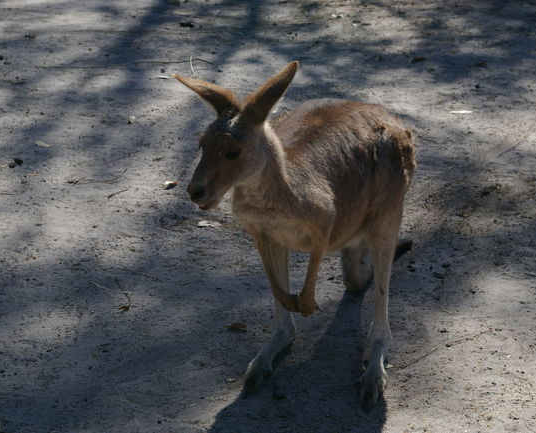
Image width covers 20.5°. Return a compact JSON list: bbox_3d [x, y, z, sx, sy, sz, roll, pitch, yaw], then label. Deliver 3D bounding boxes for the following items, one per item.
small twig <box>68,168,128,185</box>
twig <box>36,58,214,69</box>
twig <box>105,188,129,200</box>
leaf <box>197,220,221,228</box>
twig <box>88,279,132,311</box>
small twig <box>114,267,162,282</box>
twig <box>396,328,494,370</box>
[{"bbox_3d":[-0.393,-0.089,3.490,0.162,0.012,0.060,-13,28,-26],"label":"small twig"},{"bbox_3d":[-0.408,-0.434,4.226,0.506,0.015,0.053,-2,25,-5],"label":"twig"},{"bbox_3d":[-0.349,-0.052,3.412,0.016,0.010,0.081,17,30,33],"label":"twig"},{"bbox_3d":[-0.131,0.017,3.261,0.053,0.012,0.028,0,25,0],"label":"leaf"},{"bbox_3d":[-0.302,0.153,2.966,0.060,0.015,0.157,-15,29,-29],"label":"twig"},{"bbox_3d":[-0.268,0.119,3.049,0.125,0.008,0.011,14,29,28],"label":"small twig"},{"bbox_3d":[0.331,0.246,2.767,0.252,0.015,0.019,-18,30,-33],"label":"twig"}]

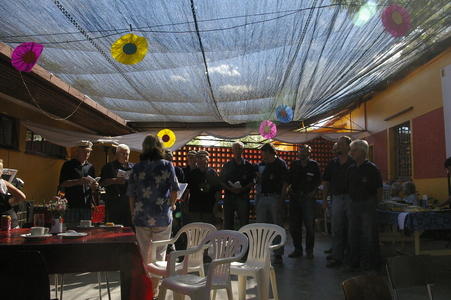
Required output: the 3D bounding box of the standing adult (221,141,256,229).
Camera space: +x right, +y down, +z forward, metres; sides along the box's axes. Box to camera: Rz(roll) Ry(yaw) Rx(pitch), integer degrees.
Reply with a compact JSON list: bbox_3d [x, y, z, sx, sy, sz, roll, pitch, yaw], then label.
[{"bbox_3d":[0.198,0.764,5.954,0.540,1.810,0.380,0,-6,10],"label":"standing adult"}]

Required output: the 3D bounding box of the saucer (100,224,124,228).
[{"bbox_3d":[-0.871,0.586,2.870,0.195,0.025,0.195,0,-6,0],"label":"saucer"}]

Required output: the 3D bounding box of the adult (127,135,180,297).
[{"bbox_3d":[-0.703,0.637,3.696,0.520,1.610,0.380,0,-6,8],"label":"adult"}]

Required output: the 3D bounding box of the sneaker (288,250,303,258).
[{"bbox_3d":[1.119,1.631,6.007,0.110,0.110,0.290,-4,-7,38],"label":"sneaker"}]

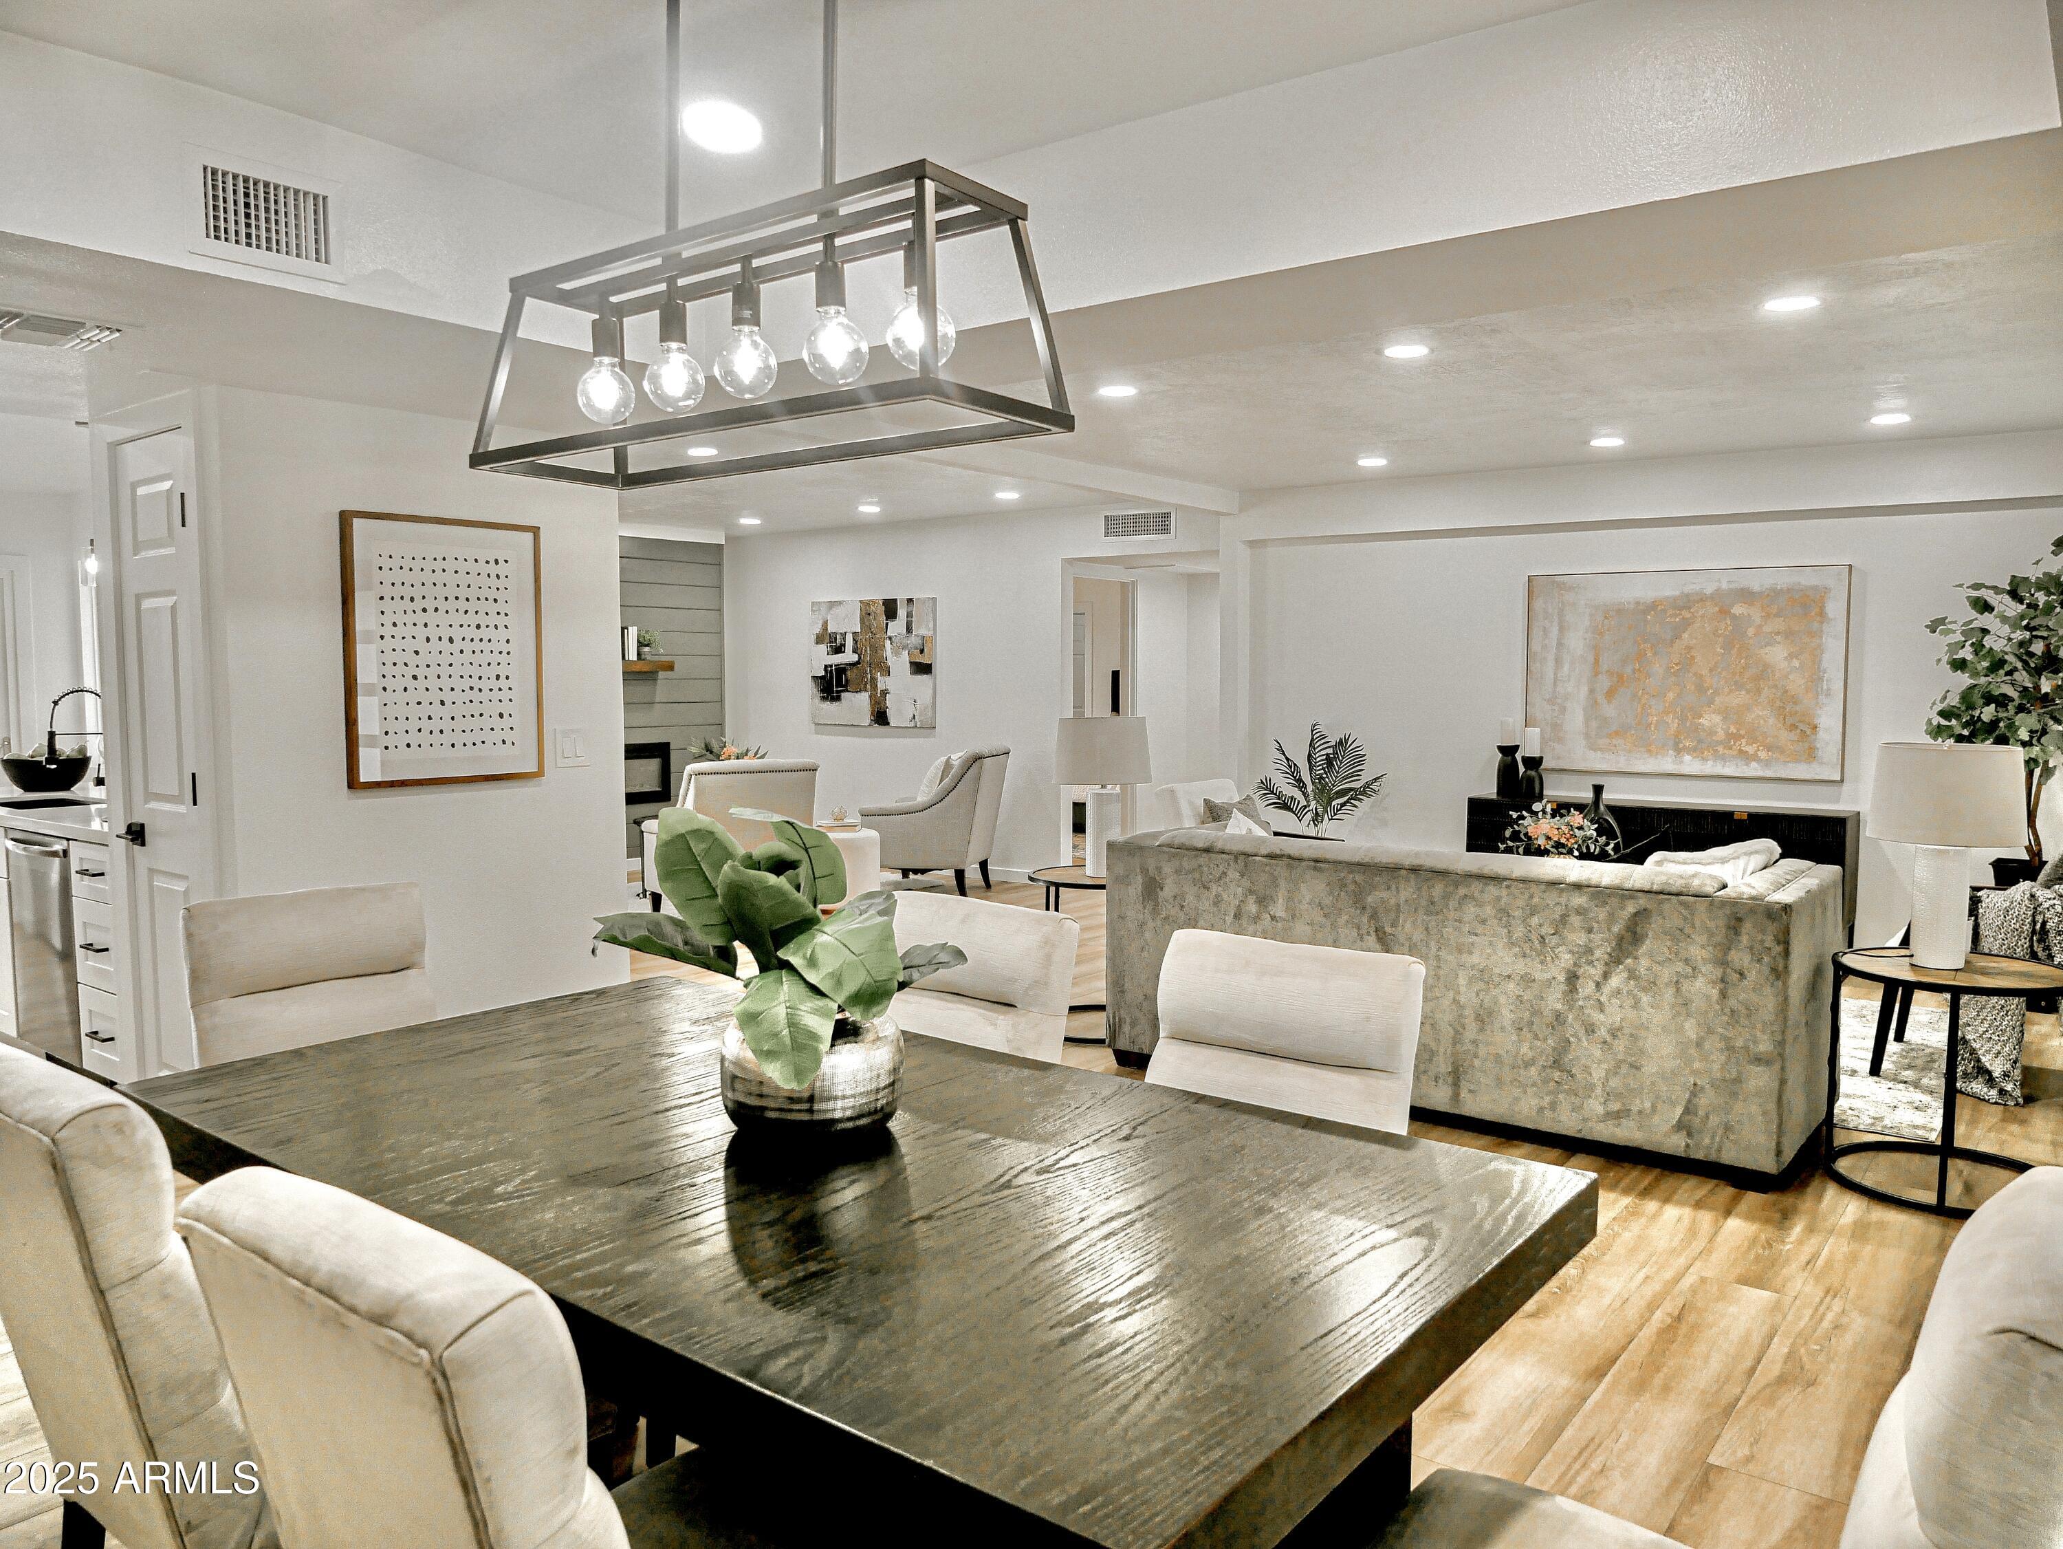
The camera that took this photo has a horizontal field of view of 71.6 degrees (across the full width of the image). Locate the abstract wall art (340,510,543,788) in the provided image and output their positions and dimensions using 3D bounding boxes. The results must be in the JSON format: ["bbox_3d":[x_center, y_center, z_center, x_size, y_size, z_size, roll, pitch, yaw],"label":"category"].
[{"bbox_3d":[-1.719,-0.359,4.223,0.035,0.770,0.620,3,5,36],"label":"abstract wall art"}]

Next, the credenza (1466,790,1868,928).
[{"bbox_3d":[3.122,0.517,7.210,1.750,0.730,0.390,3,5,36],"label":"credenza"}]

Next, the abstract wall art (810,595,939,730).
[{"bbox_3d":[-1.123,-0.773,10.145,1.155,0.895,0.040,3,5,36],"label":"abstract wall art"}]

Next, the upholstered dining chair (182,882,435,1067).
[{"bbox_3d":[-1.367,0.753,2.954,0.640,0.960,0.490,4,6,43],"label":"upholstered dining chair"}]

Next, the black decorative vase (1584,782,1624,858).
[{"bbox_3d":[2.329,0.317,5.860,0.230,0.500,0.170,3,5,37],"label":"black decorative vase"}]

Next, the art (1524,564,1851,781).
[{"bbox_3d":[3.274,-0.498,7.244,1.510,1.030,0.040,3,5,36],"label":"art"}]

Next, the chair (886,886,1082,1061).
[{"bbox_3d":[-0.265,0.767,2.769,0.490,0.960,0.640,4,6,41],"label":"chair"}]

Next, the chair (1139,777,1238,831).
[{"bbox_3d":[1.097,0.476,6.705,0.800,0.880,0.770,4,5,42],"label":"chair"}]

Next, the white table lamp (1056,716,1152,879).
[{"bbox_3d":[0.293,0.093,5.826,0.420,0.650,0.360,3,5,37],"label":"white table lamp"}]

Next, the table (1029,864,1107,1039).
[{"bbox_3d":[0.301,0.718,5.816,0.650,0.606,0.650,0,4,0],"label":"table"}]

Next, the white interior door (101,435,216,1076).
[{"bbox_3d":[-2.433,0.083,4.018,0.460,2.050,0.060,3,5,36],"label":"white interior door"}]

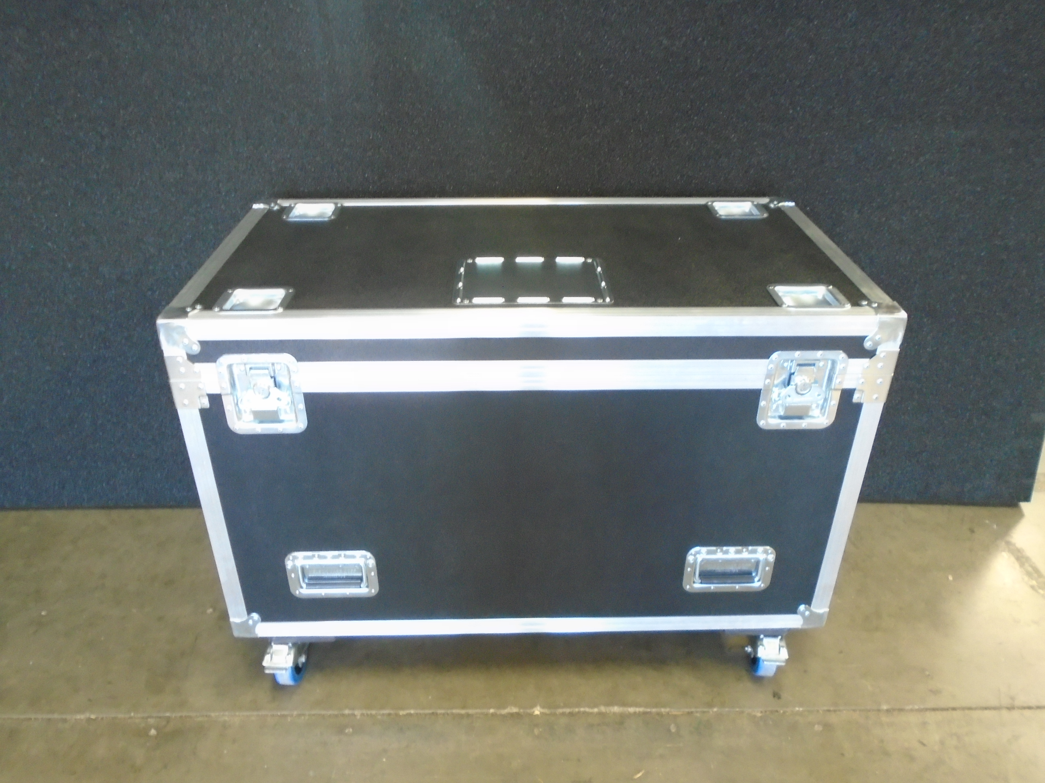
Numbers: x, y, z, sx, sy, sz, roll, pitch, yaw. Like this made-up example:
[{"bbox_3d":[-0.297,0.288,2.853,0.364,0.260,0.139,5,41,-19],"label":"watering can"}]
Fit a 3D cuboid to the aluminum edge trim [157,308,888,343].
[{"bbox_3d":[0.012,-0.091,1.047,0.958,0.032,0.032,0,30,-1],"label":"aluminum edge trim"}]

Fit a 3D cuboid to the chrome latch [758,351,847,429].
[{"bbox_3d":[0.389,-0.004,1.099,0.113,0.127,0.021,0,30,-1],"label":"chrome latch"}]

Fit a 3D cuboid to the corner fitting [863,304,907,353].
[{"bbox_3d":[0.485,-0.091,1.073,0.053,0.056,0.056,0,30,-1],"label":"corner fitting"}]

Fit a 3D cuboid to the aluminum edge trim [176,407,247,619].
[{"bbox_3d":[-0.464,0.201,1.206,0.030,0.431,0.030,0,30,-1],"label":"aluminum edge trim"}]

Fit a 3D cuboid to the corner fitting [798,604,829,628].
[{"bbox_3d":[0.485,0.366,1.340,0.055,0.057,0.055,0,30,-1],"label":"corner fitting"}]

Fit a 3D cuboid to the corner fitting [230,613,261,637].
[{"bbox_3d":[-0.456,0.374,1.319,0.054,0.059,0.055,0,30,-1],"label":"corner fitting"}]

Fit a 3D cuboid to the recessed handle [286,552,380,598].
[{"bbox_3d":[-0.301,0.287,1.255,0.144,0.099,0.026,0,30,-1],"label":"recessed handle"}]

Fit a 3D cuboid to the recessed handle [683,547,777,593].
[{"bbox_3d":[0.332,0.282,1.270,0.143,0.099,0.026,0,30,-1],"label":"recessed handle"}]

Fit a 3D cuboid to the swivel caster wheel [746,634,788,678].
[{"bbox_3d":[0.499,0.509,1.599,0.085,0.138,0.142,-1,31,-1],"label":"swivel caster wheel"}]

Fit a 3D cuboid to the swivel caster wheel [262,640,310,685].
[{"bbox_3d":[-0.481,0.517,1.577,0.085,0.138,0.142,-1,31,-1],"label":"swivel caster wheel"}]

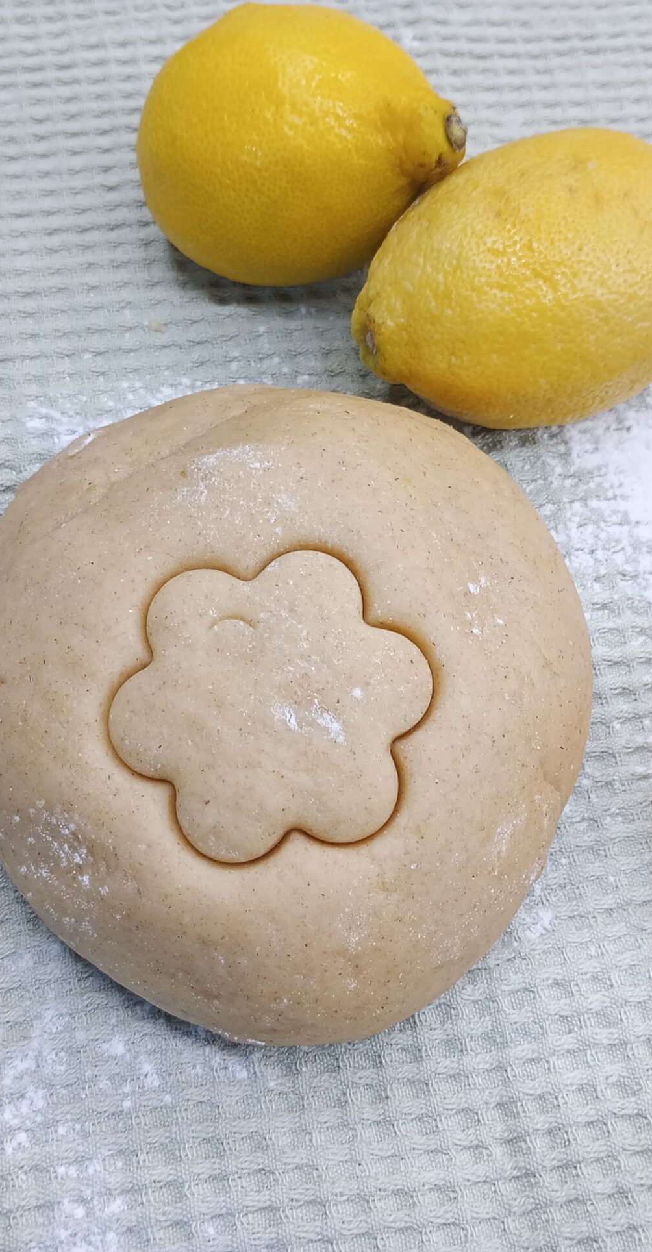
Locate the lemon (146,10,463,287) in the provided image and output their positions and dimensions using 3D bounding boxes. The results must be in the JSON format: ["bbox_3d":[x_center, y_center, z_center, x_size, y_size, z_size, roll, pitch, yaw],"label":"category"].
[{"bbox_3d":[-0.007,-0.111,0.314,0.078,0.062,0.062,-6,65,-6],"label":"lemon"}]

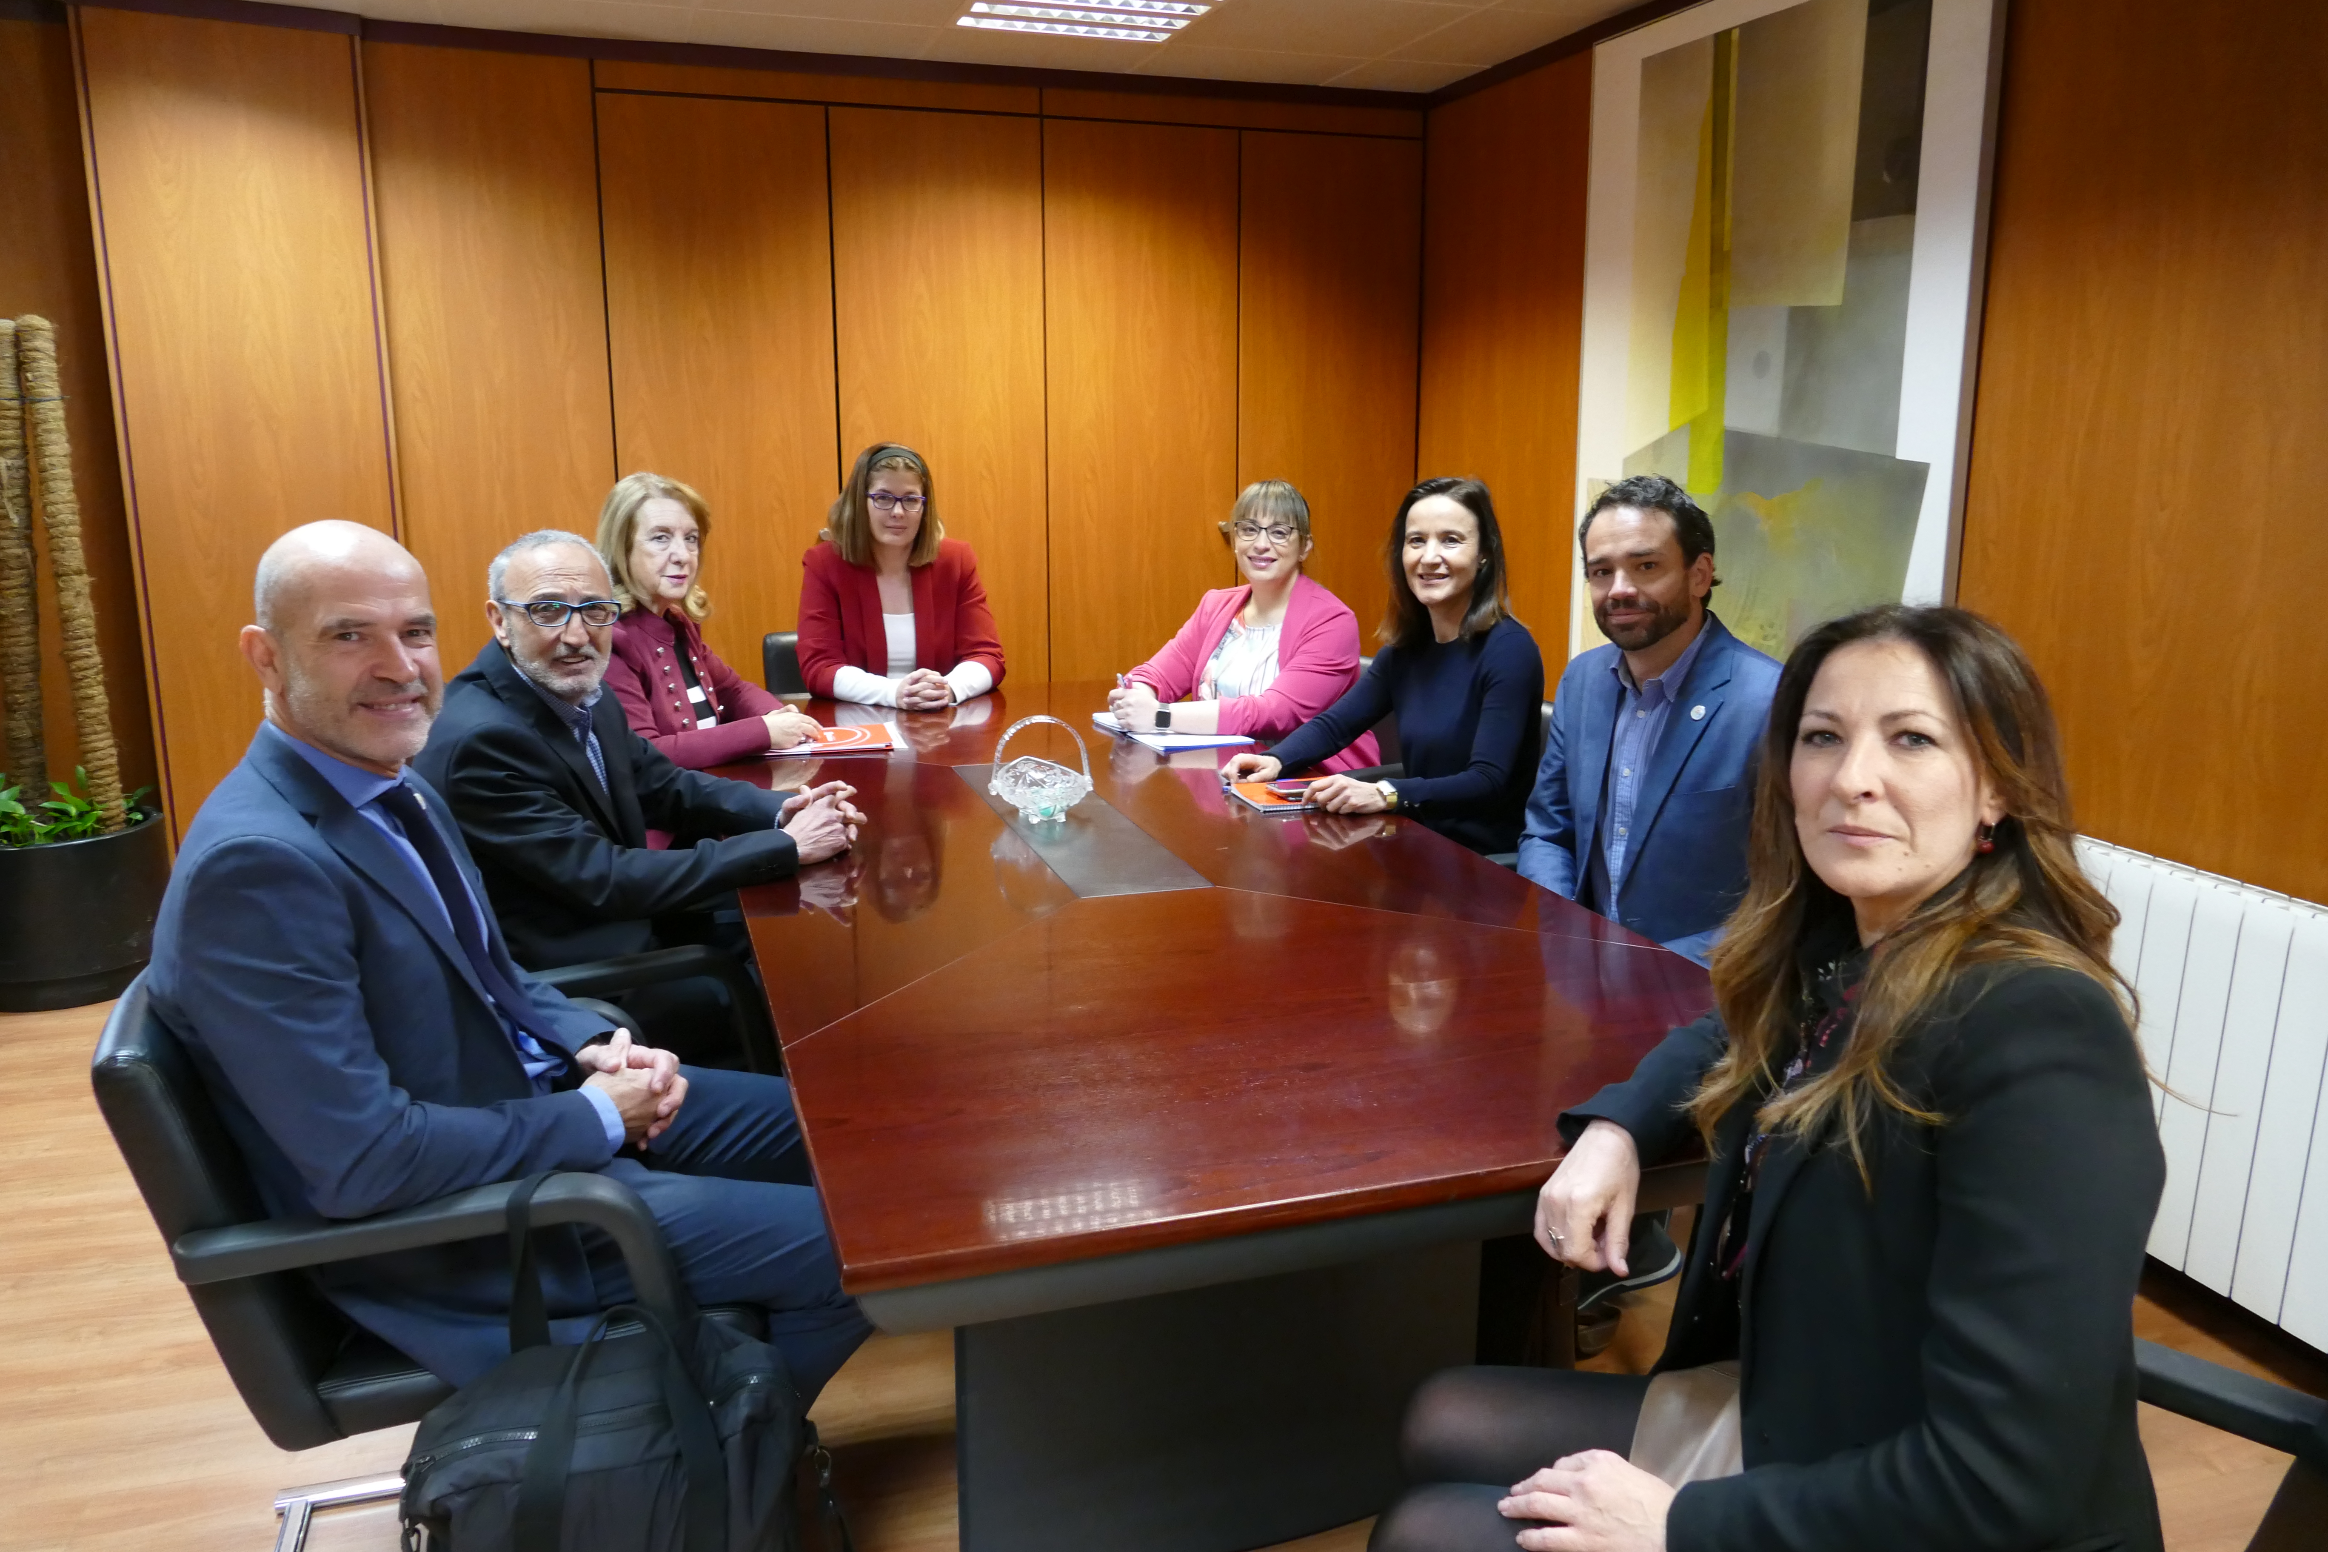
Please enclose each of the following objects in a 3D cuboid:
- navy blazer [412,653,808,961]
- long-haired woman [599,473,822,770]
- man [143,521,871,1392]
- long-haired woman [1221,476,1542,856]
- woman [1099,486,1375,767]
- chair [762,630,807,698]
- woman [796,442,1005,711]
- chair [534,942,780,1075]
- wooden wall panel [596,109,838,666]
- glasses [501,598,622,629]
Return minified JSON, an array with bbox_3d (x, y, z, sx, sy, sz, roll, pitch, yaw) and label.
[{"bbox_3d":[-0.804,0.085,2.291,0.500,0.580,0.500,4,13,16],"label":"navy blazer"},{"bbox_3d":[-0.874,0.081,3.062,0.700,1.300,0.480,5,13,21],"label":"long-haired woman"},{"bbox_3d":[-0.680,0.380,1.709,0.770,1.290,0.570,1,12,4],"label":"man"},{"bbox_3d":[0.426,0.122,2.898,0.540,1.300,0.750,10,16,38],"label":"long-haired woman"},{"bbox_3d":[0.191,-0.002,3.536,0.580,1.270,0.750,9,15,35],"label":"woman"},{"bbox_3d":[-0.720,0.070,4.160,0.580,0.860,0.620,-4,13,-17],"label":"chair"},{"bbox_3d":[-0.651,-0.140,3.997,0.520,1.340,0.720,-3,13,-13],"label":"woman"},{"bbox_3d":[-0.888,0.457,2.367,0.620,0.860,0.580,-4,13,-17],"label":"chair"},{"bbox_3d":[-1.220,-0.754,4.603,0.605,2.199,0.030,-4,13,-17],"label":"wooden wall panel"},{"bbox_3d":[-0.840,-0.231,2.235,0.140,0.040,0.145,-9,15,-35],"label":"glasses"}]

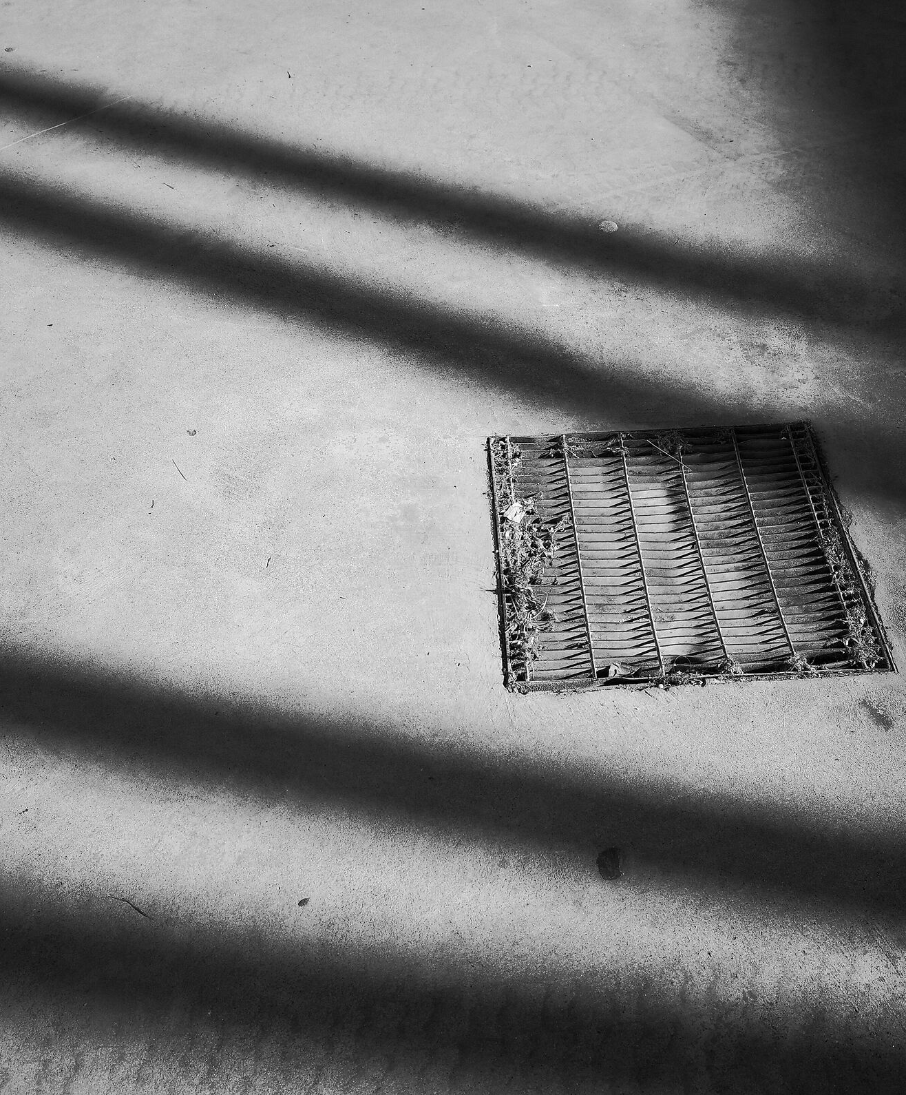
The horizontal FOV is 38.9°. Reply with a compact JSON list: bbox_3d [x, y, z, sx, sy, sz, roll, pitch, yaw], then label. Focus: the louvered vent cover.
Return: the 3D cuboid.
[{"bbox_3d":[0.364,0.006,2.134,0.583,0.032,0.586,-3,45,0],"label":"louvered vent cover"}]

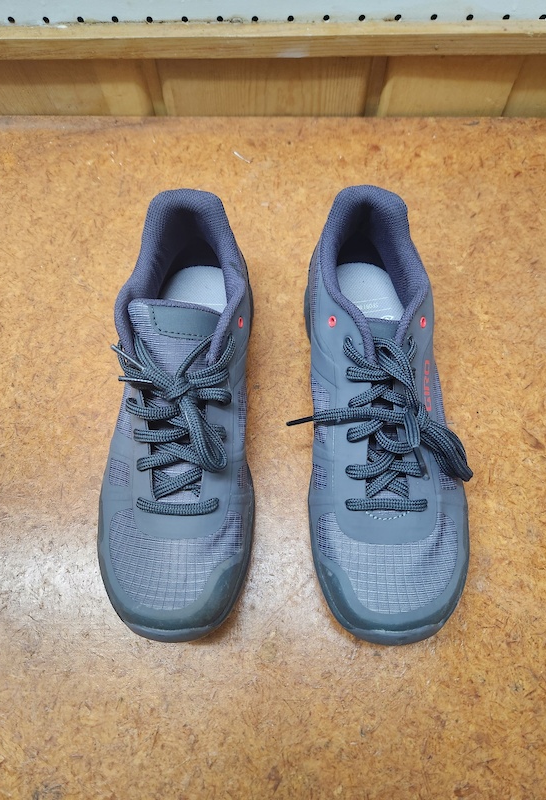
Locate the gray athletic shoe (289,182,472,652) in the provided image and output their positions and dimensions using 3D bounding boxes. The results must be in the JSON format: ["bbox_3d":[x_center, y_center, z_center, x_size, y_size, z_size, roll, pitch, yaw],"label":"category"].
[{"bbox_3d":[0.072,-0.002,0.345,0.103,0.103,0.291,-1,63,0],"label":"gray athletic shoe"}]

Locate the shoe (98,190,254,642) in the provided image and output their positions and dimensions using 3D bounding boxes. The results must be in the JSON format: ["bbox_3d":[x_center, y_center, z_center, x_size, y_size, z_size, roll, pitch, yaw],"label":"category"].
[{"bbox_3d":[-0.062,-0.003,0.345,0.102,0.106,0.291,-1,63,1],"label":"shoe"}]

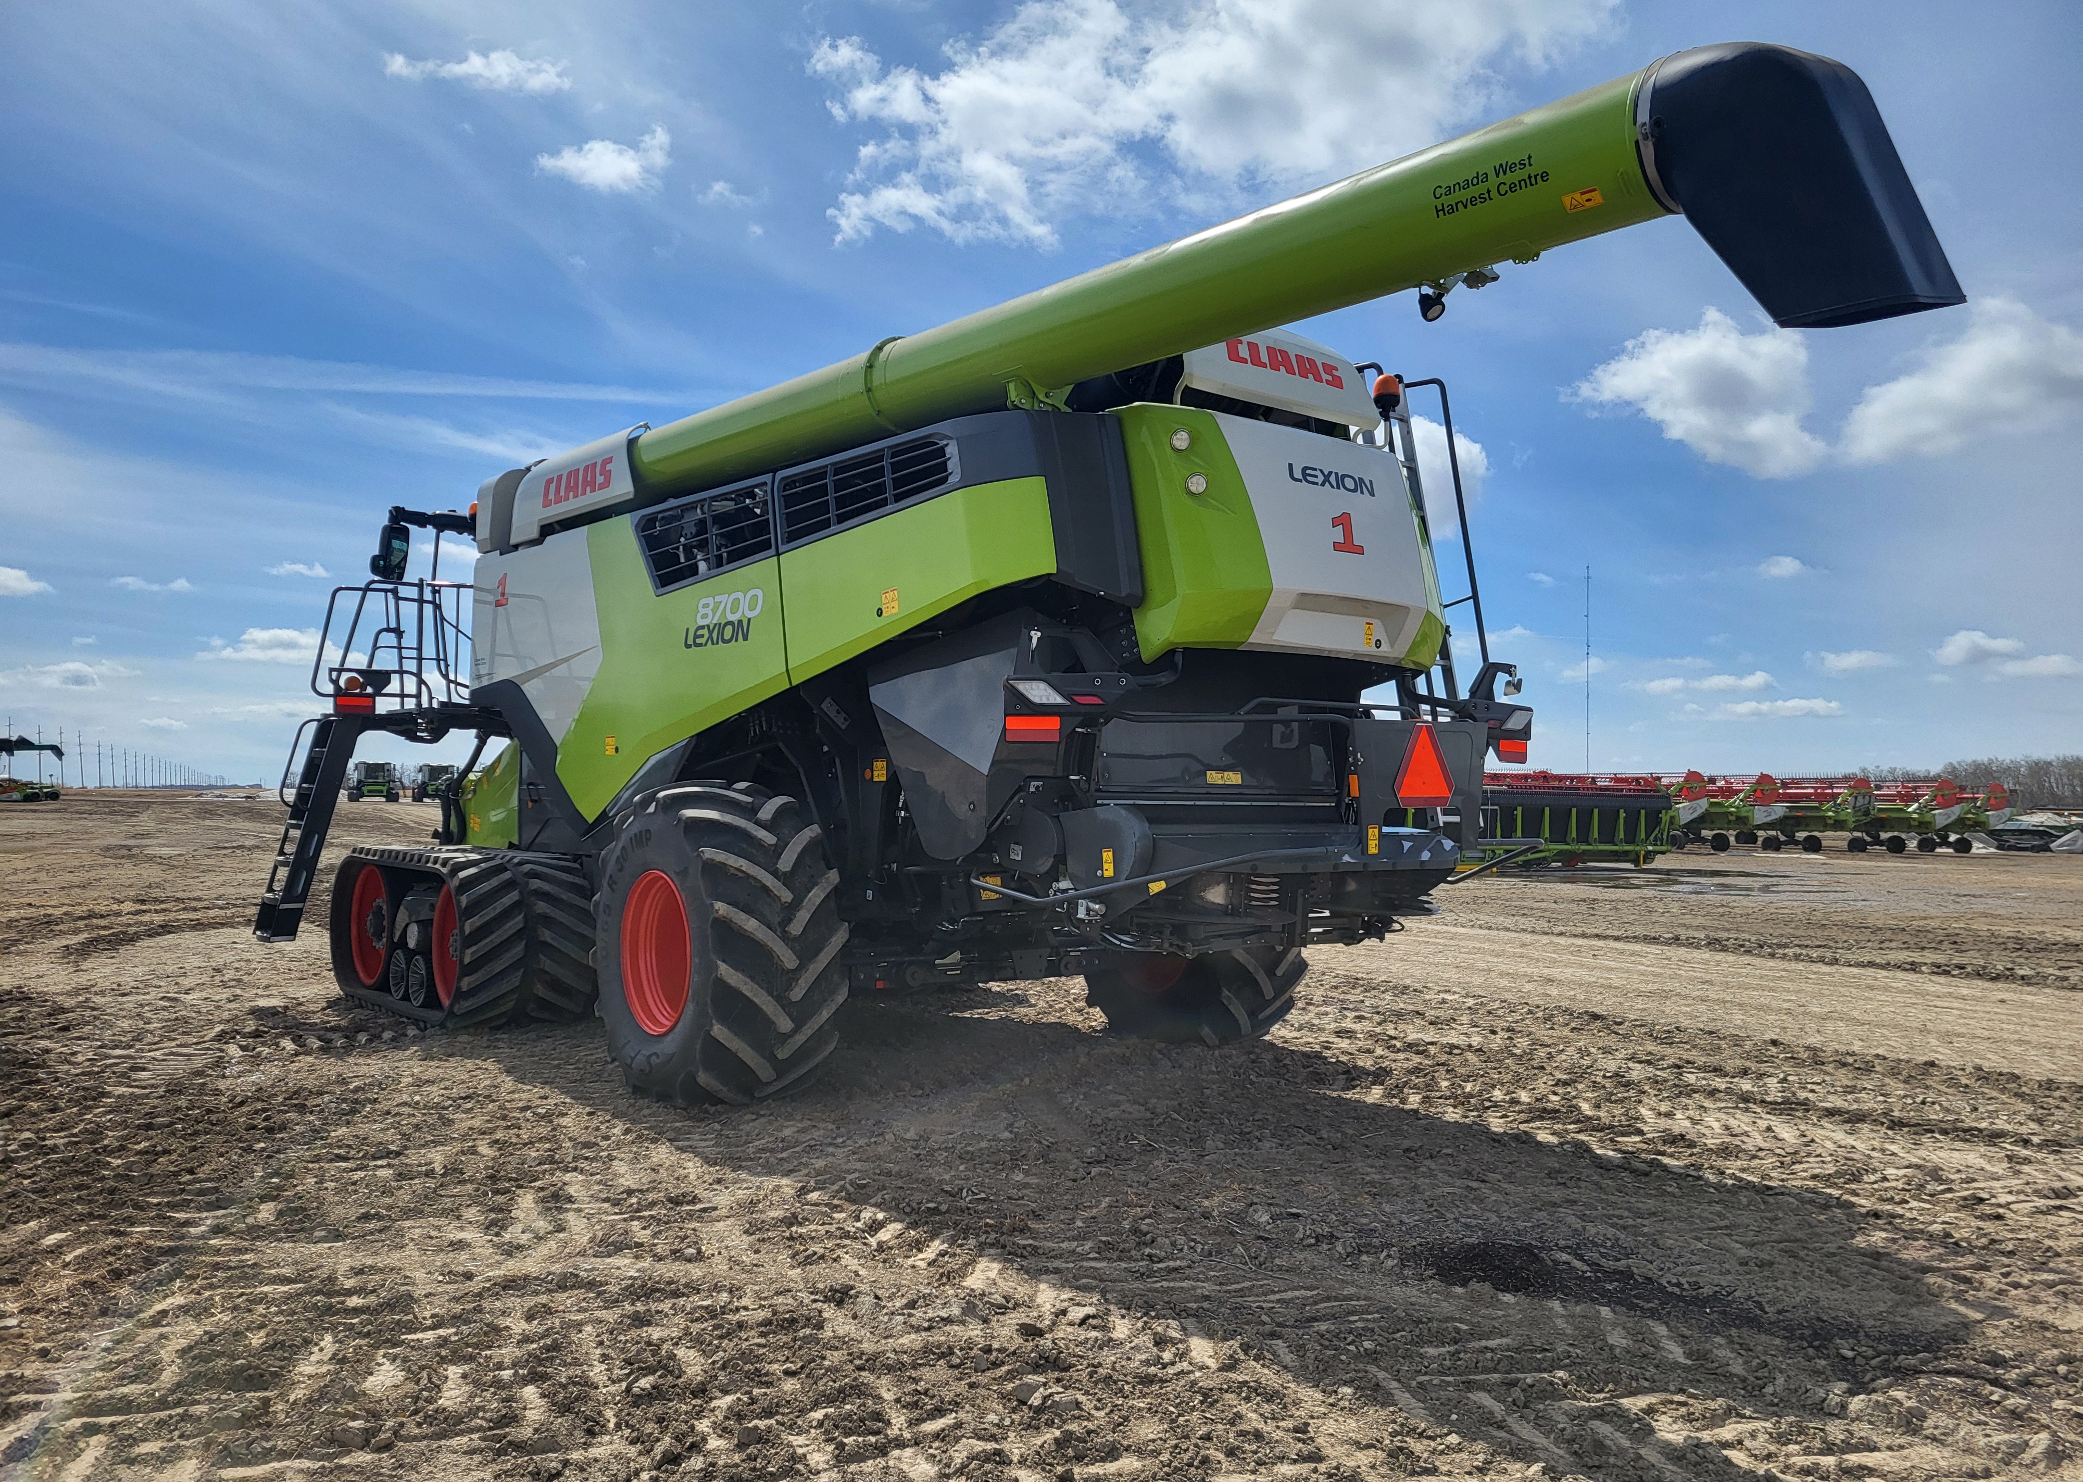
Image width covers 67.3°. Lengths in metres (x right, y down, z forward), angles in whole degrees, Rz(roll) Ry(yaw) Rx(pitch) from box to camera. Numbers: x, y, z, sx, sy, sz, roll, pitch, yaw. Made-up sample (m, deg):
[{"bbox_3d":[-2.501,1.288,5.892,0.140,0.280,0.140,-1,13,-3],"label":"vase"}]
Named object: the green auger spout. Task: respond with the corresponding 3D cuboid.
[{"bbox_3d":[-0.187,-1.478,6.905,0.460,0.860,7.700,2,-3,-40],"label":"green auger spout"}]

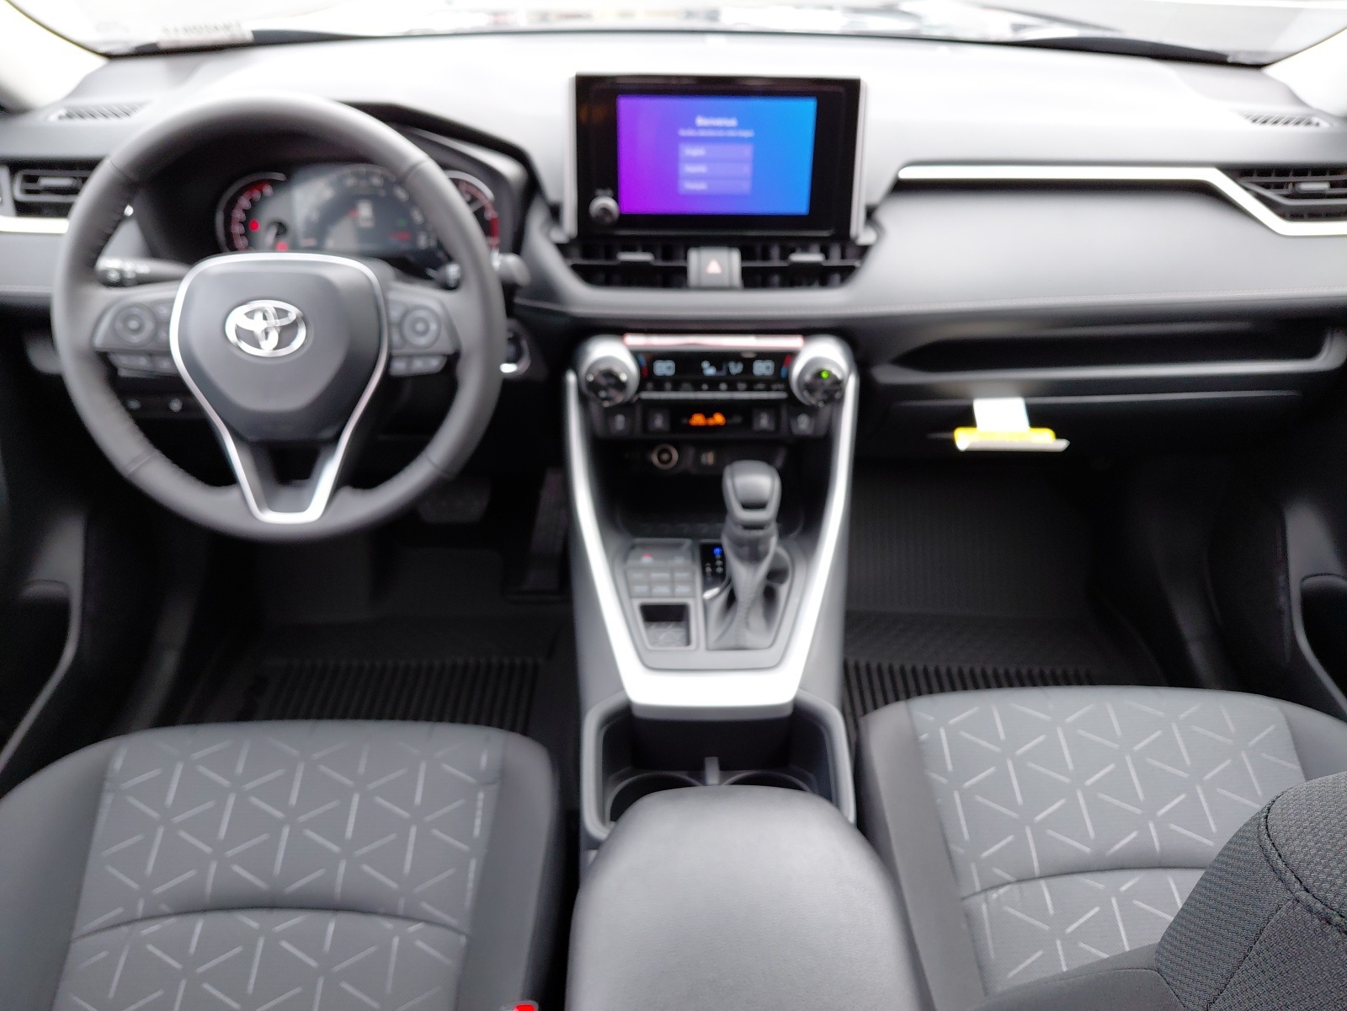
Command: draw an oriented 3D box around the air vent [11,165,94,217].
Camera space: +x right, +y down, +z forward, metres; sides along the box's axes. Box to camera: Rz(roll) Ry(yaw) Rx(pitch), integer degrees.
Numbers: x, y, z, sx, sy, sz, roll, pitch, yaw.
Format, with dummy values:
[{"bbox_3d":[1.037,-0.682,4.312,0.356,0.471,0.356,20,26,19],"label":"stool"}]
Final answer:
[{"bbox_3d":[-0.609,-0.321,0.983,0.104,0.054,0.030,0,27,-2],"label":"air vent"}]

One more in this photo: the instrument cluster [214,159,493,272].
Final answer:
[{"bbox_3d":[-0.323,-0.296,1.005,0.288,0.115,0.045,-1,19,-3],"label":"instrument cluster"}]

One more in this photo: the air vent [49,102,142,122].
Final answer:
[{"bbox_3d":[-0.617,-0.420,1.040,0.100,0.014,0.048,0,44,-2],"label":"air vent"}]

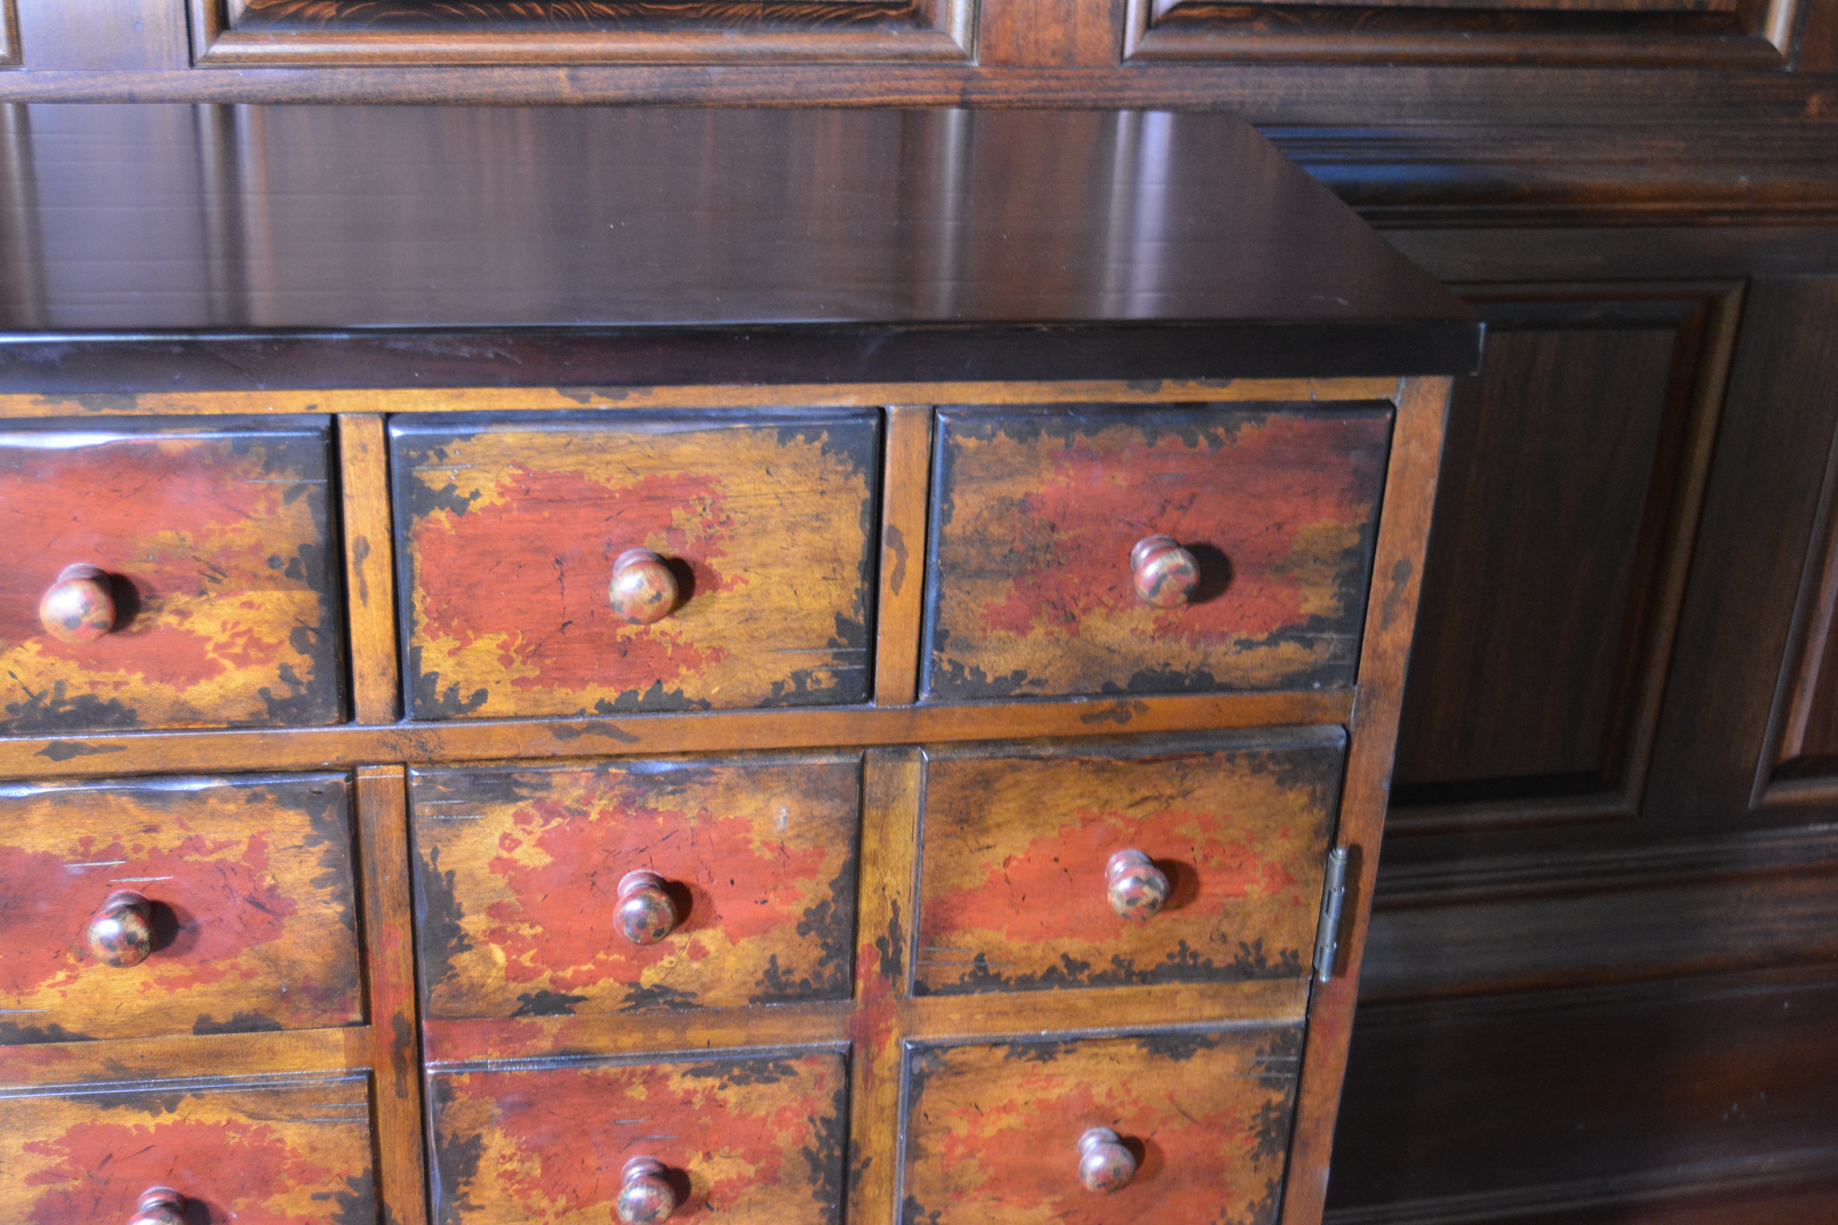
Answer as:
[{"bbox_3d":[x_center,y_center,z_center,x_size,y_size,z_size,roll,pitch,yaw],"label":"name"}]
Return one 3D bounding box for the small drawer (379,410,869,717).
[{"bbox_3d":[-0.137,-0.057,1.112,0.210,0.146,0.210,-2,26,-10],"label":"small drawer"}]

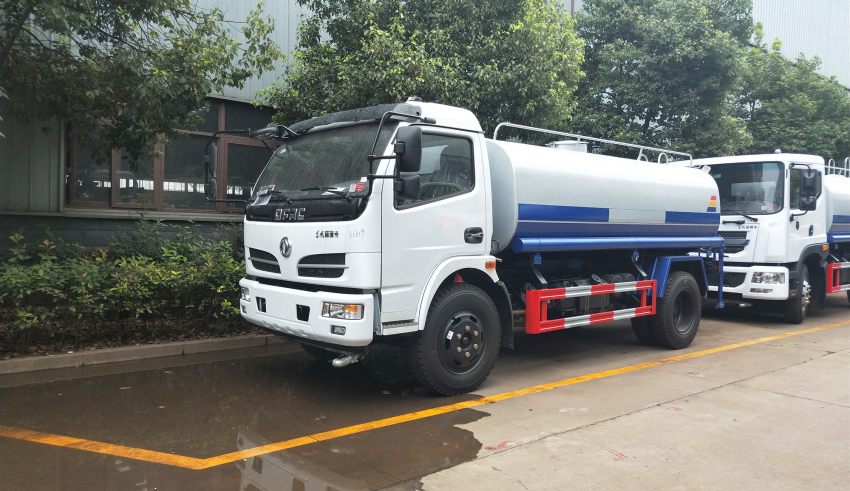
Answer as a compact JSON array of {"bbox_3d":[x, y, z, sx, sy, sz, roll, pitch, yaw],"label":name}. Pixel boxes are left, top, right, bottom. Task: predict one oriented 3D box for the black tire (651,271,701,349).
[{"bbox_3d":[3.150,0.812,7.723,0.985,0.985,0.250,-1,3,-40],"label":"black tire"}]

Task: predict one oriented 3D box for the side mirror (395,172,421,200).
[{"bbox_3d":[-0.131,-0.444,4.616,0.190,0.210,0.110,3,3,40],"label":"side mirror"}]

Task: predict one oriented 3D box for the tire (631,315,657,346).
[{"bbox_3d":[2.971,0.800,7.935,0.985,0.985,0.250,-1,3,-40],"label":"tire"}]

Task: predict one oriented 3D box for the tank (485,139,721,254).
[{"bbox_3d":[1.799,-0.486,7.934,4.400,1.400,2.080,-1,3,-40],"label":"tank"}]

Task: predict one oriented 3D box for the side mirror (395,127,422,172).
[{"bbox_3d":[-0.121,-0.727,4.616,0.210,0.360,0.120,3,3,40],"label":"side mirror"}]

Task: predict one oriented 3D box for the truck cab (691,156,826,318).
[{"bbox_3d":[5.367,-0.170,10.789,2.100,2.600,2.350,-1,3,-40],"label":"truck cab"}]

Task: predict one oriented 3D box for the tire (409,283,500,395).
[{"bbox_3d":[0.296,0.842,5.537,0.985,0.985,0.250,-1,3,-40],"label":"tire"}]

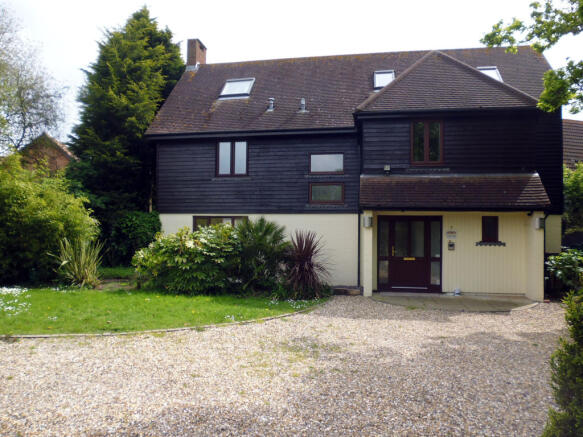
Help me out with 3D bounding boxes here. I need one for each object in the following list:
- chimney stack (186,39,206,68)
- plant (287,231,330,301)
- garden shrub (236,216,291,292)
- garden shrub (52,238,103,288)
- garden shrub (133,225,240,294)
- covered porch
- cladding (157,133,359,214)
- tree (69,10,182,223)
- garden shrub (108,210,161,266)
[{"bbox_3d":[-3.880,-6.564,16.700,0.450,1.240,0.950,0,0,8],"label":"chimney stack"},{"bbox_3d":[0.420,1.162,10.600,1.200,1.720,1.150,0,0,8],"label":"plant"},{"bbox_3d":[-0.840,0.966,11.300,1.500,2.140,1.450,0,0,8],"label":"garden shrub"},{"bbox_3d":[-6.150,1.303,11.700,1.380,1.460,1.300,0,0,8],"label":"garden shrub"},{"bbox_3d":[-3.040,1.103,11.700,2.950,1.880,1.900,0,0,8],"label":"garden shrub"},{"bbox_3d":[3.970,0.419,10.250,4.420,3.210,1.000,0,0,8],"label":"covered porch"},{"bbox_3d":[-1.170,-1.385,12.800,6.500,2.520,0.200,0,0,8],"label":"cladding"},{"bbox_3d":[-6.550,-3.322,16.500,4.600,10.600,4.500,0,0,8],"label":"tree"},{"bbox_3d":[-6.100,0.809,15.700,2.100,2.250,1.800,0,0,8],"label":"garden shrub"}]

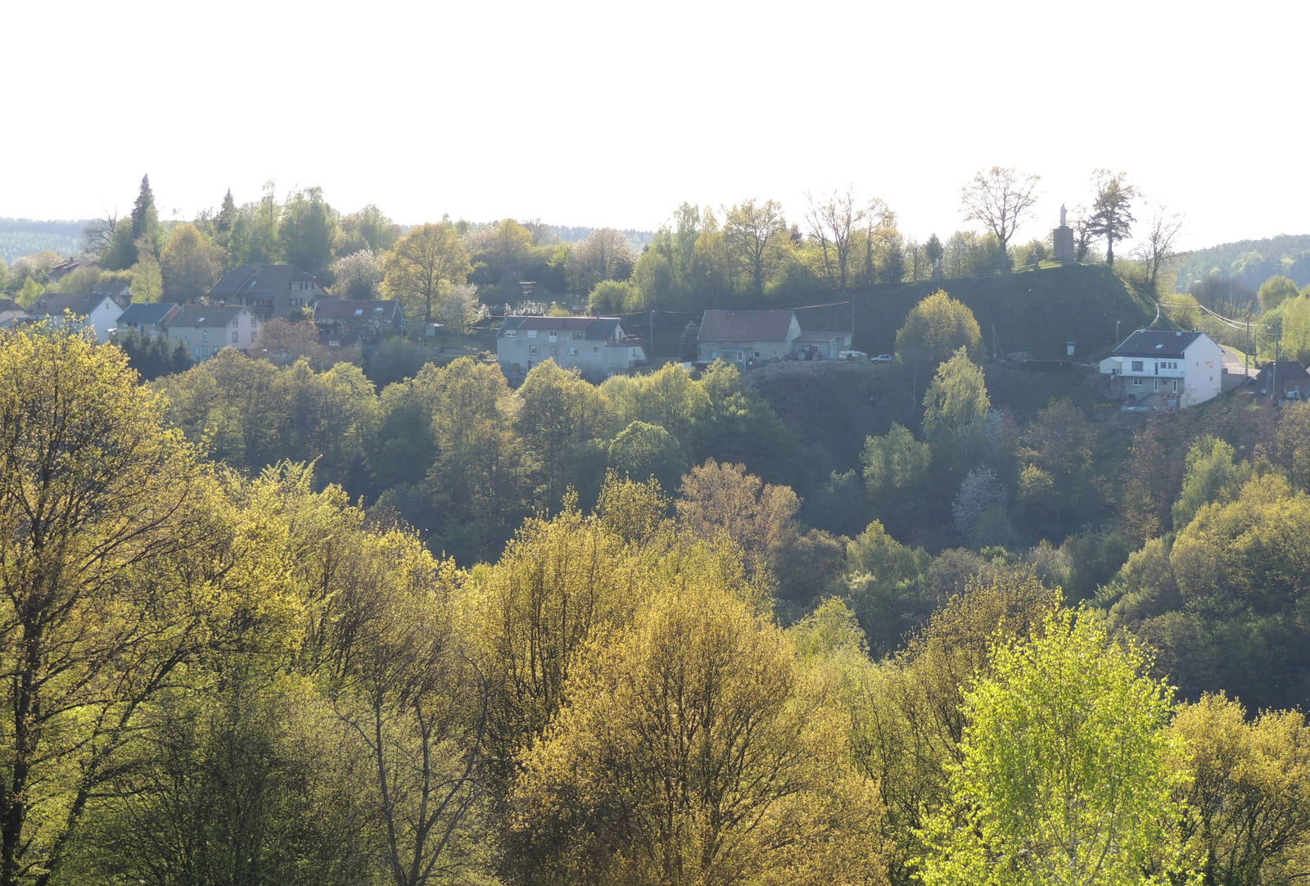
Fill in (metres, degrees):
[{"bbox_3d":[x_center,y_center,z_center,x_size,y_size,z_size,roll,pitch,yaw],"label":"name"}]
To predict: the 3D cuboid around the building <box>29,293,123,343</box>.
[{"bbox_3d":[-110.970,-23.580,725.000,16.000,10.100,9.800,2,4,31],"label":"building"}]

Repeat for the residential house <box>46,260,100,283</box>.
[{"bbox_3d":[-131.730,-37.790,859.140,10.500,8.000,10.000,2,4,33],"label":"residential house"}]

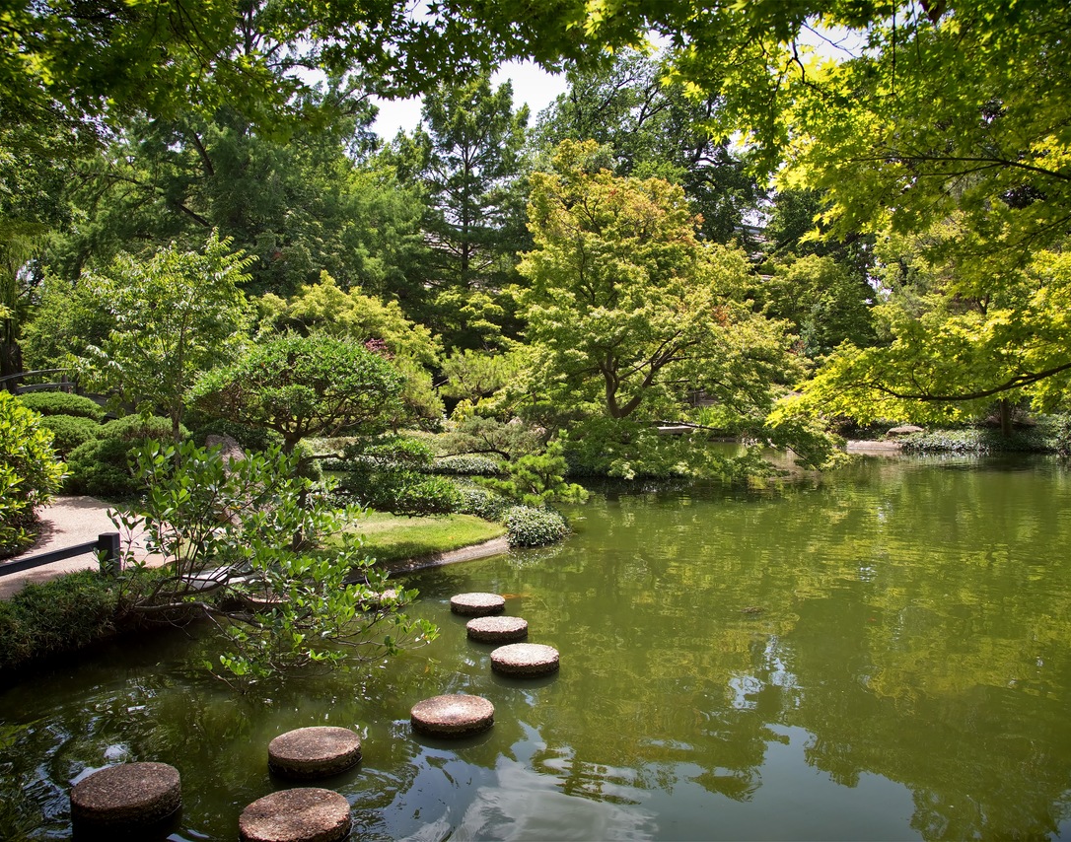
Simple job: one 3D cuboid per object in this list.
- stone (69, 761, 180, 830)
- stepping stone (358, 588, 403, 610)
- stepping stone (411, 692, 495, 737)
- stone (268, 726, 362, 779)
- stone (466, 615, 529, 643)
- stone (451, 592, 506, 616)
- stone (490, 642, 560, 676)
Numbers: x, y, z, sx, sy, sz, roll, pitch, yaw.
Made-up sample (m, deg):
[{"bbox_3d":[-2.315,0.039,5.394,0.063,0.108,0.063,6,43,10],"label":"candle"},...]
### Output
[{"bbox_3d":[-1.864,1.720,3.842,0.450,0.120,0.450,0,2,0],"label":"stone"},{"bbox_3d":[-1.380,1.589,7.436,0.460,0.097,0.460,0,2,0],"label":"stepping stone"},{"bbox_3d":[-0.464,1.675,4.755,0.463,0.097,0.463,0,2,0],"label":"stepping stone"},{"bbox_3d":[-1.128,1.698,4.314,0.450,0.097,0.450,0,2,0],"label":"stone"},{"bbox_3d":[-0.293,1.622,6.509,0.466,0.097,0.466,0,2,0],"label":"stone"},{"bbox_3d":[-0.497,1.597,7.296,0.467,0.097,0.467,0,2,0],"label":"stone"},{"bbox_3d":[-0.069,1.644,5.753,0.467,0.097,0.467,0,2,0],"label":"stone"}]

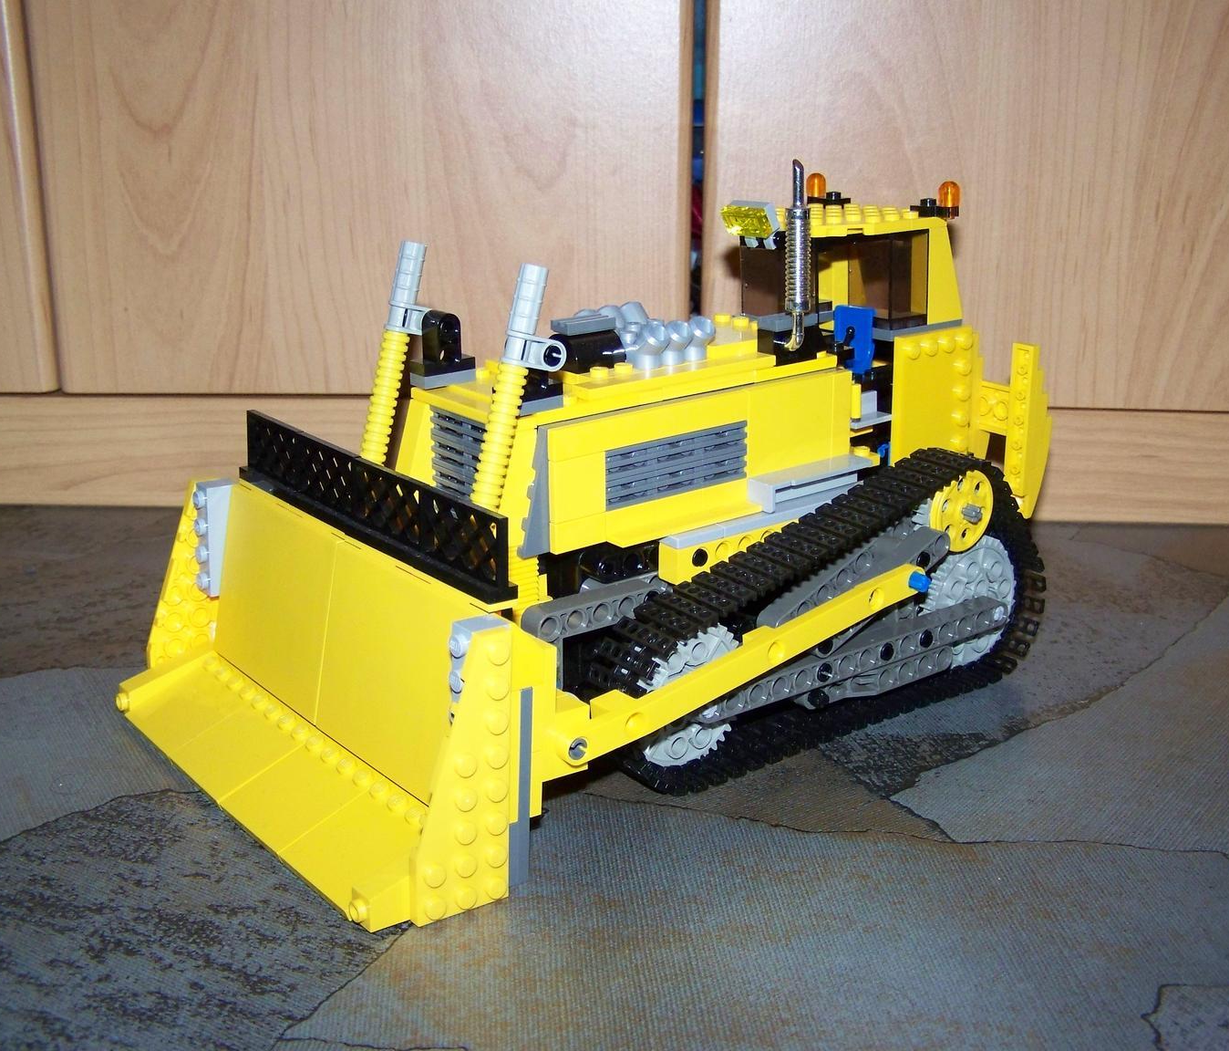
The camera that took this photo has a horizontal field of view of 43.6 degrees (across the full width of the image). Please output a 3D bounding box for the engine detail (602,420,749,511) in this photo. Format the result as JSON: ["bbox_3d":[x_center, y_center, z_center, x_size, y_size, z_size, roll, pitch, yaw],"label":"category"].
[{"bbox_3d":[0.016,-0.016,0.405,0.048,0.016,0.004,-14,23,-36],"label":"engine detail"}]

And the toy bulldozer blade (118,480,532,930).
[{"bbox_3d":[-0.080,0.036,0.385,0.044,0.066,0.154,-11,21,-37],"label":"toy bulldozer blade"}]

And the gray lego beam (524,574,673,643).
[{"bbox_3d":[-0.005,0.020,0.384,0.040,0.008,0.008,-14,23,-36],"label":"gray lego beam"}]

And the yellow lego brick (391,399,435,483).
[{"bbox_3d":[-0.052,-0.020,0.417,0.016,0.029,0.008,-14,23,-36],"label":"yellow lego brick"}]

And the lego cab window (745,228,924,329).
[{"bbox_3d":[0.066,-0.075,0.466,0.040,0.029,0.043,-14,23,-36],"label":"lego cab window"}]

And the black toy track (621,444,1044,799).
[{"bbox_3d":[0.059,0.023,0.420,0.165,0.069,0.021,-14,23,-36],"label":"black toy track"}]

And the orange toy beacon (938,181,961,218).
[{"bbox_3d":[0.099,-0.096,0.453,0.007,0.012,0.007,0,18,0],"label":"orange toy beacon"}]

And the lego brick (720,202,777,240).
[{"bbox_3d":[0.039,-0.088,0.444,0.006,0.009,0.016,-37,35,-25],"label":"lego brick"}]

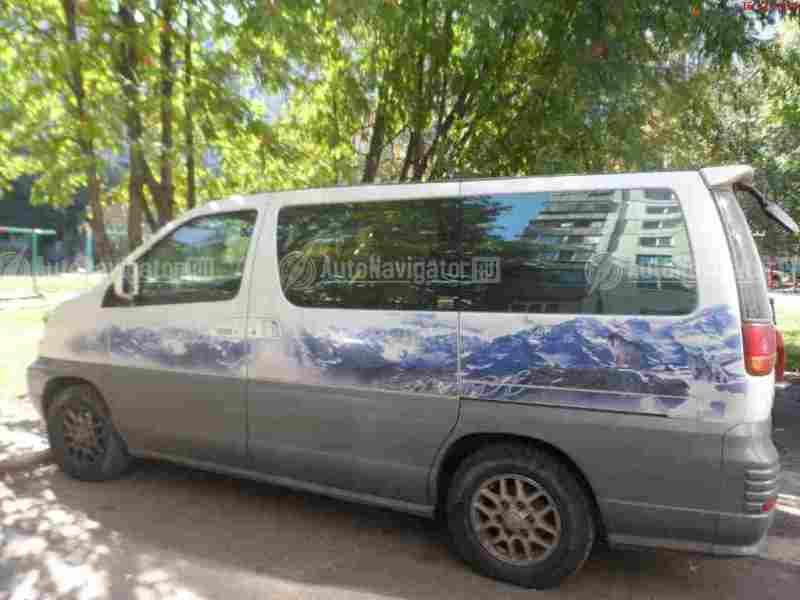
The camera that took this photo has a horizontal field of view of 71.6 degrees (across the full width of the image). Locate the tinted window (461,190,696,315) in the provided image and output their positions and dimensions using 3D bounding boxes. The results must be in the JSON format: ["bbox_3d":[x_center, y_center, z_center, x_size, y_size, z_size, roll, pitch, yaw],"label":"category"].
[{"bbox_3d":[0.708,-0.188,2.324,0.930,0.515,0.085,1,1,26],"label":"tinted window"}]

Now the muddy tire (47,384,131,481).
[{"bbox_3d":[-2.093,0.897,3.789,0.650,0.650,0.220,1,2,26],"label":"muddy tire"}]

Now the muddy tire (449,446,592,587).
[{"bbox_3d":[0.543,0.959,2.522,0.650,0.650,0.220,1,2,26],"label":"muddy tire"}]

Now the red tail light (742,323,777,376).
[{"bbox_3d":[1.363,0.185,2.088,0.140,0.205,0.160,1,2,26],"label":"red tail light"}]

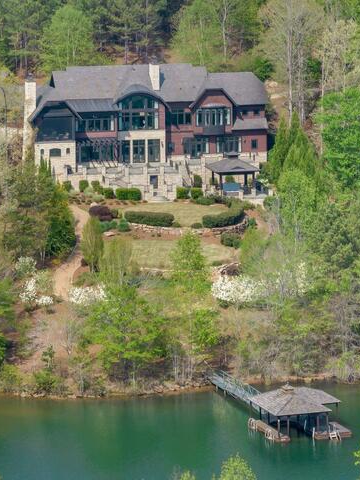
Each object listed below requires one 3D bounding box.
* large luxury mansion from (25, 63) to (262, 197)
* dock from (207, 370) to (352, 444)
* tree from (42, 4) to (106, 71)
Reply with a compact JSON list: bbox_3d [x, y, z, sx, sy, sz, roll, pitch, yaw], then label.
[{"bbox_3d":[-4.671,-14.960,403.000,30.500,15.500,20.000,-2,11,-9],"label":"large luxury mansion"},{"bbox_3d":[9.781,16.420,323.880,8.450,5.400,24.030,-4,12,-21],"label":"dock"},{"bbox_3d":[-15.965,-29.355,438.000,8.600,10.300,8.300,0,11,0],"label":"tree"}]

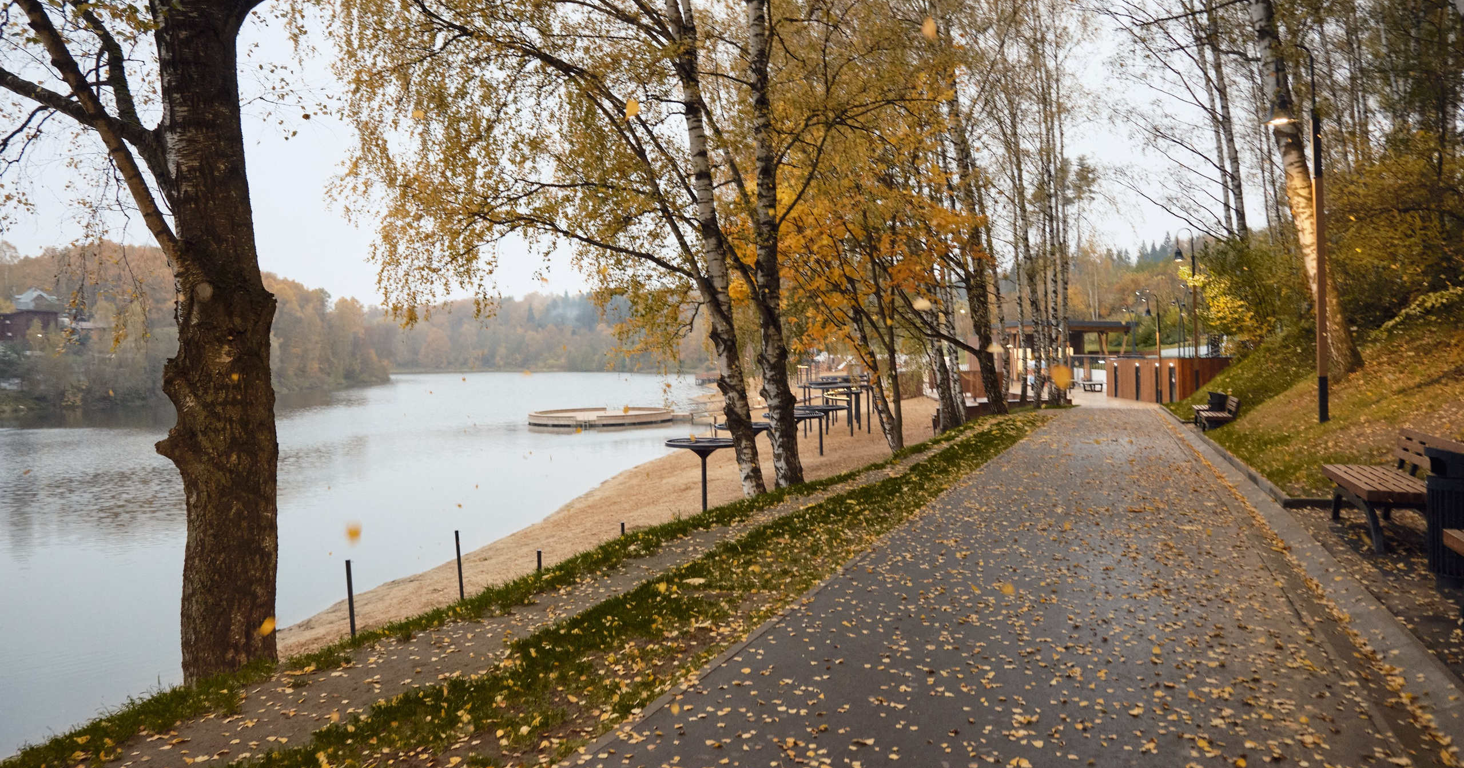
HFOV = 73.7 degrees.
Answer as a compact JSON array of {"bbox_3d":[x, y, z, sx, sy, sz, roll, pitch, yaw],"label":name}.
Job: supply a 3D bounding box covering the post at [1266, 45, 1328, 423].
[{"bbox_3d":[6.761,-1.755,11.618,0.590,4.434,0.360,-1,2,22],"label":"post"}]

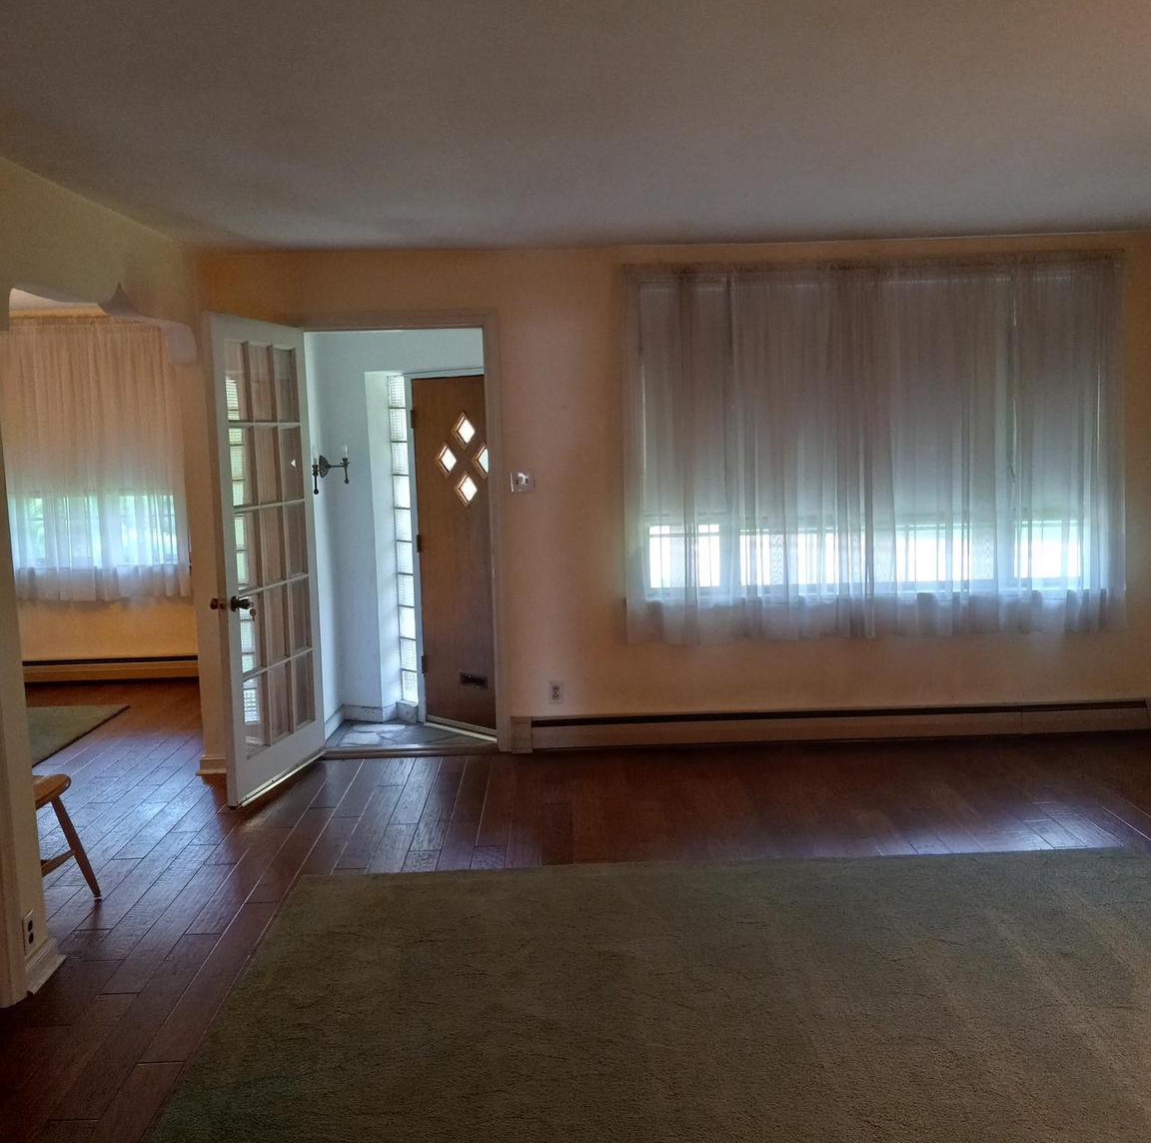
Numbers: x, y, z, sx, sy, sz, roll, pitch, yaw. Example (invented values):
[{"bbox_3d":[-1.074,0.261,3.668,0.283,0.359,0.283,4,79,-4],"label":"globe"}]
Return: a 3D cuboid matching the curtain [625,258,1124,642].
[{"bbox_3d":[1.442,-0.576,5.744,2.400,1.810,0.120,-2,7,-1],"label":"curtain"}]

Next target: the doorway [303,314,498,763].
[{"bbox_3d":[-0.848,-0.123,5.865,0.870,2.060,0.150,-2,7,-1],"label":"doorway"}]

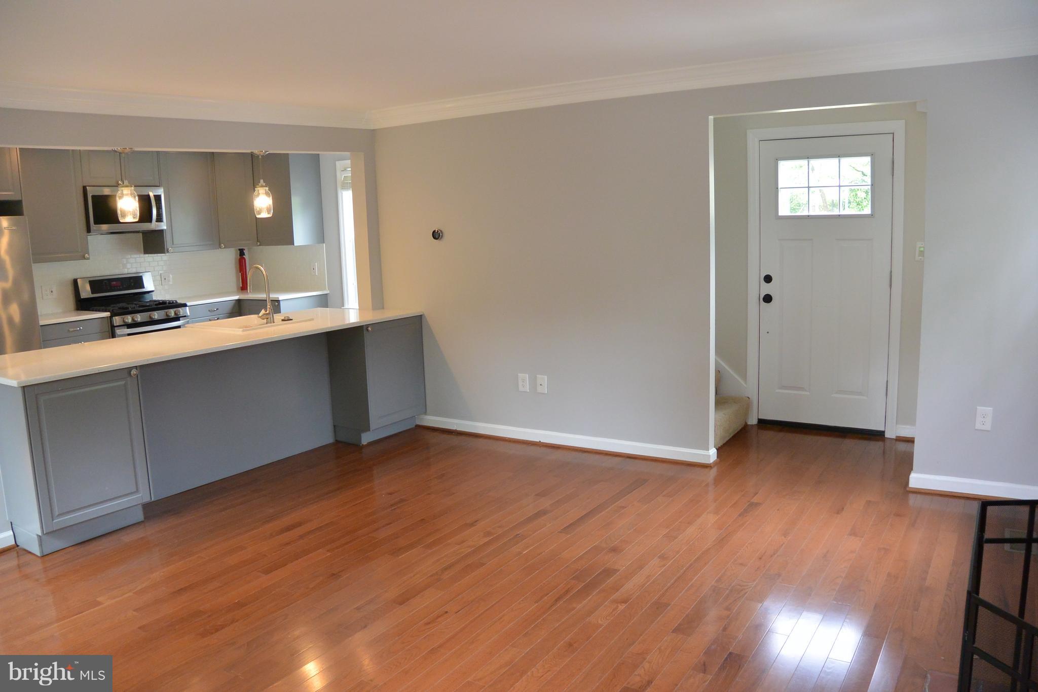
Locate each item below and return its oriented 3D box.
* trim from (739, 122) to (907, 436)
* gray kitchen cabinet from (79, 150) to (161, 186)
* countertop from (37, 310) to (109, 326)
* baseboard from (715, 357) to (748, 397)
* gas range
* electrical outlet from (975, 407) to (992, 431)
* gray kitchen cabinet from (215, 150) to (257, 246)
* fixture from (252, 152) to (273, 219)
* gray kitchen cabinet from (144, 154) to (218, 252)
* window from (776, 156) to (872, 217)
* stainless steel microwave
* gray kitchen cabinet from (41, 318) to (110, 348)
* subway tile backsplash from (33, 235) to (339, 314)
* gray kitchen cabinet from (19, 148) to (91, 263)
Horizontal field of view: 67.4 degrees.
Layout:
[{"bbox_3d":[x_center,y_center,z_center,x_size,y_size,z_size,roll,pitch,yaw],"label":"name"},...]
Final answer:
[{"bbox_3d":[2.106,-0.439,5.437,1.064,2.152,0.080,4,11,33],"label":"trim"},{"bbox_3d":[-3.787,-1.653,7.196,0.395,0.368,0.762,4,11,33],"label":"gray kitchen cabinet"},{"bbox_3d":[-4.121,-0.249,6.980,0.650,0.038,0.620,4,11,33],"label":"countertop"},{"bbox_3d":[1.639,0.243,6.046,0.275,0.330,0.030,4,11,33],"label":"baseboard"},{"bbox_3d":[-3.705,-0.067,7.567,0.710,1.215,0.762,4,11,33],"label":"gas range"},{"bbox_3d":[2.449,0.386,4.099,0.077,0.123,0.010,4,11,33],"label":"electrical outlet"},{"bbox_3d":[-3.217,-1.572,8.480,0.400,1.015,0.490,4,11,33],"label":"gray kitchen cabinet"},{"bbox_3d":[-1.827,-1.152,5.545,0.140,0.470,0.140,4,11,33],"label":"fixture"},{"bbox_3d":[-3.404,-1.445,7.758,0.395,1.010,0.610,4,11,33],"label":"gray kitchen cabinet"},{"bbox_3d":[2.105,-1.095,5.369,0.661,0.410,0.050,4,11,33],"label":"window"},{"bbox_3d":[-3.854,-1.304,7.466,0.460,0.430,0.757,4,11,33],"label":"stainless steel microwave"},{"bbox_3d":[-4.003,0.210,6.861,0.603,0.885,0.605,4,11,33],"label":"gray kitchen cabinet"},{"bbox_3d":[-3.369,-0.778,7.696,1.080,0.726,2.780,4,11,33],"label":"subway tile backsplash"},{"bbox_3d":[-4.267,-1.264,6.887,0.400,1.015,0.615,4,11,33],"label":"gray kitchen cabinet"}]

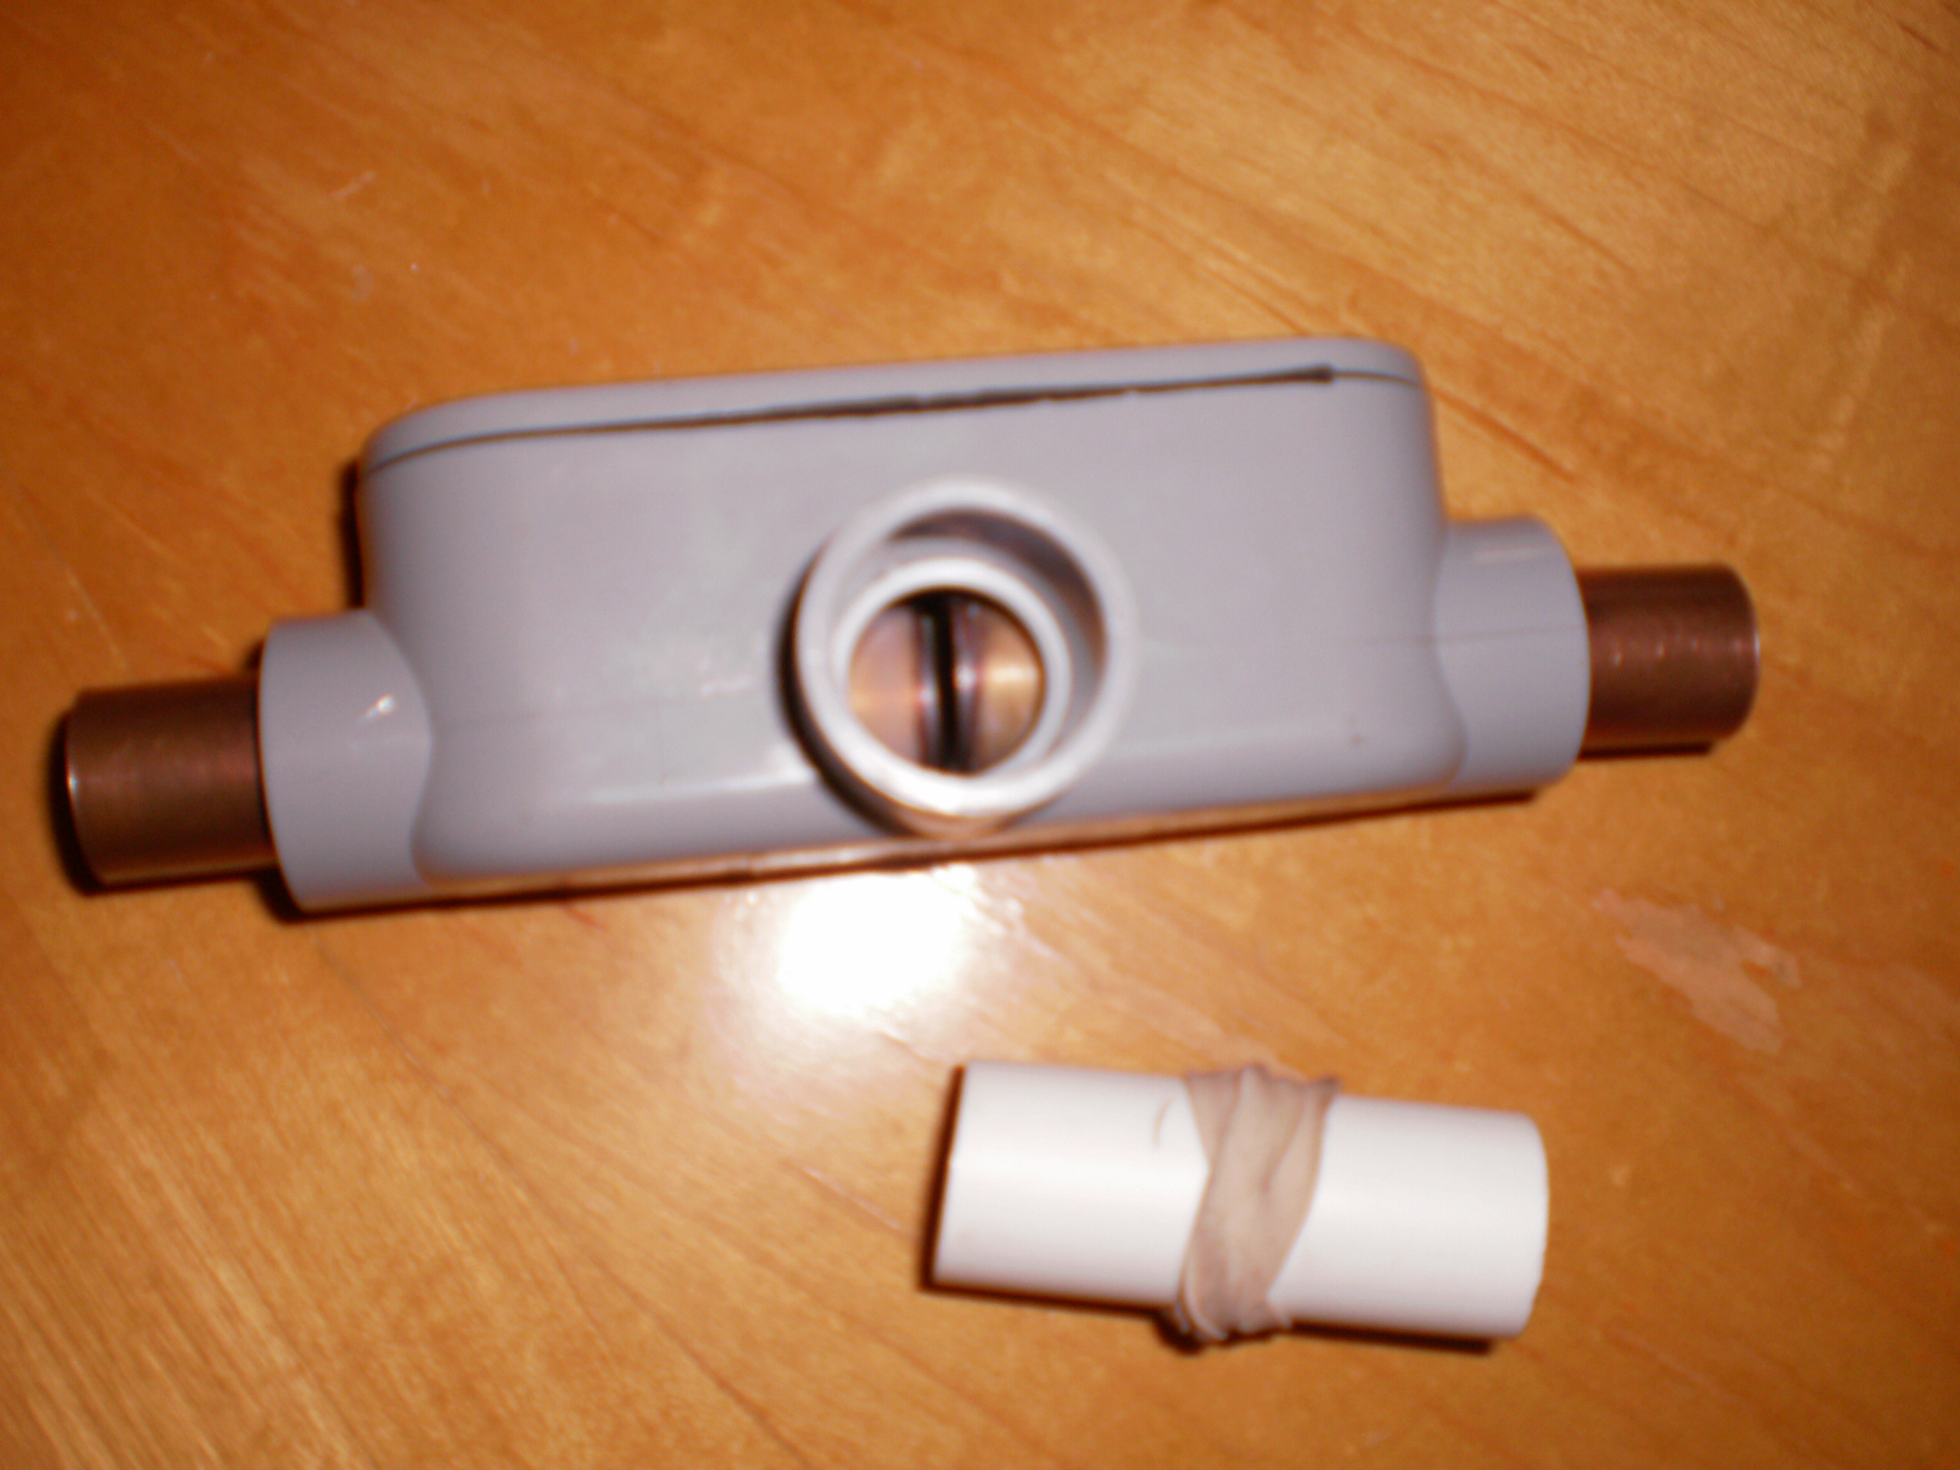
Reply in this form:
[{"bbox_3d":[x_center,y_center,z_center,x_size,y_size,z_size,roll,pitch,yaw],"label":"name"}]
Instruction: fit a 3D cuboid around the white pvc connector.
[{"bbox_3d":[0.031,0.056,0.246,0.069,0.028,0.028,6,81,-1],"label":"white pvc connector"}]

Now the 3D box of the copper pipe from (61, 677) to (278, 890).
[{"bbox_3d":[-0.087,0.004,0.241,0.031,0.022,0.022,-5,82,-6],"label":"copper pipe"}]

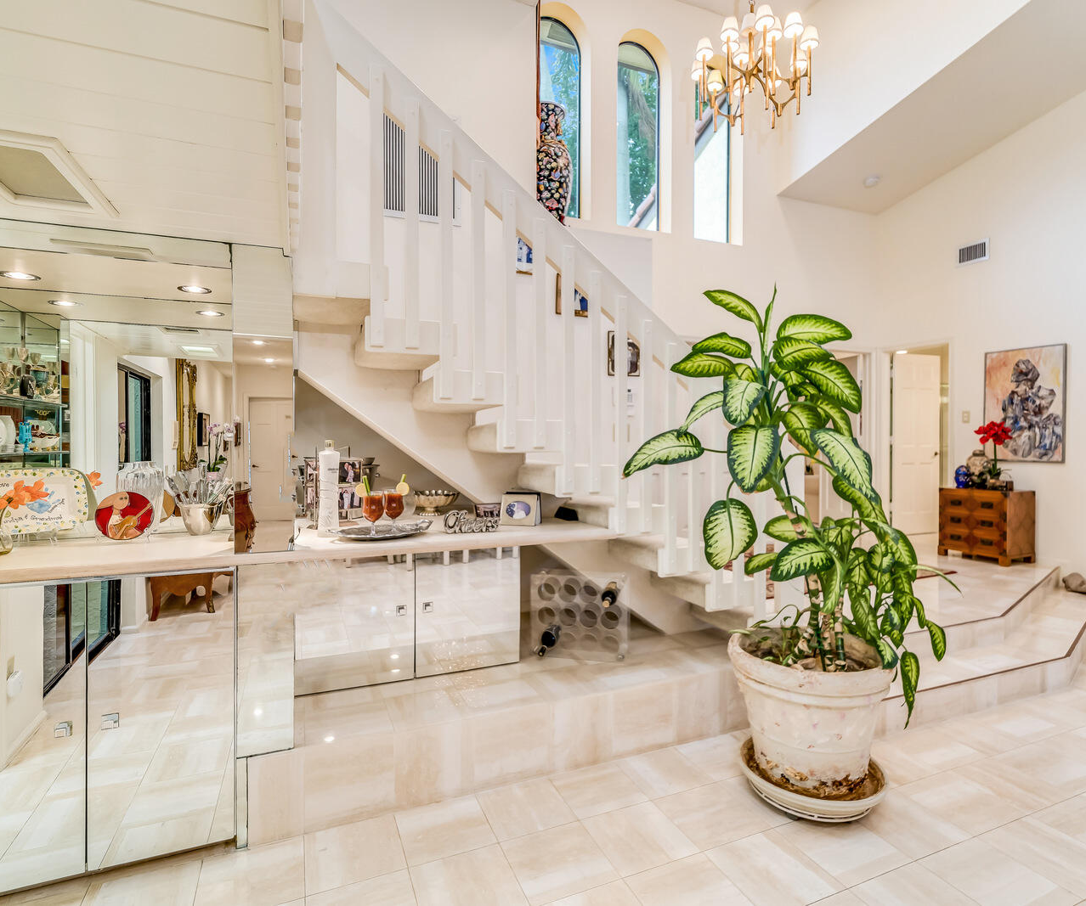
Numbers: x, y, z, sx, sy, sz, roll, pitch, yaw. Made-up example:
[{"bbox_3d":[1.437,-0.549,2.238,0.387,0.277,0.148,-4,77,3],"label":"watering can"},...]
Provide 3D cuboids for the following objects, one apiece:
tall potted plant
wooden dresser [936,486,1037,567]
[{"bbox_3d":[0.890,0.330,2.200,1.180,1.920,1.000,0,0,22],"label":"tall potted plant"},{"bbox_3d":[4.141,0.669,5.296,0.432,0.648,0.571,0,0,-23],"label":"wooden dresser"}]

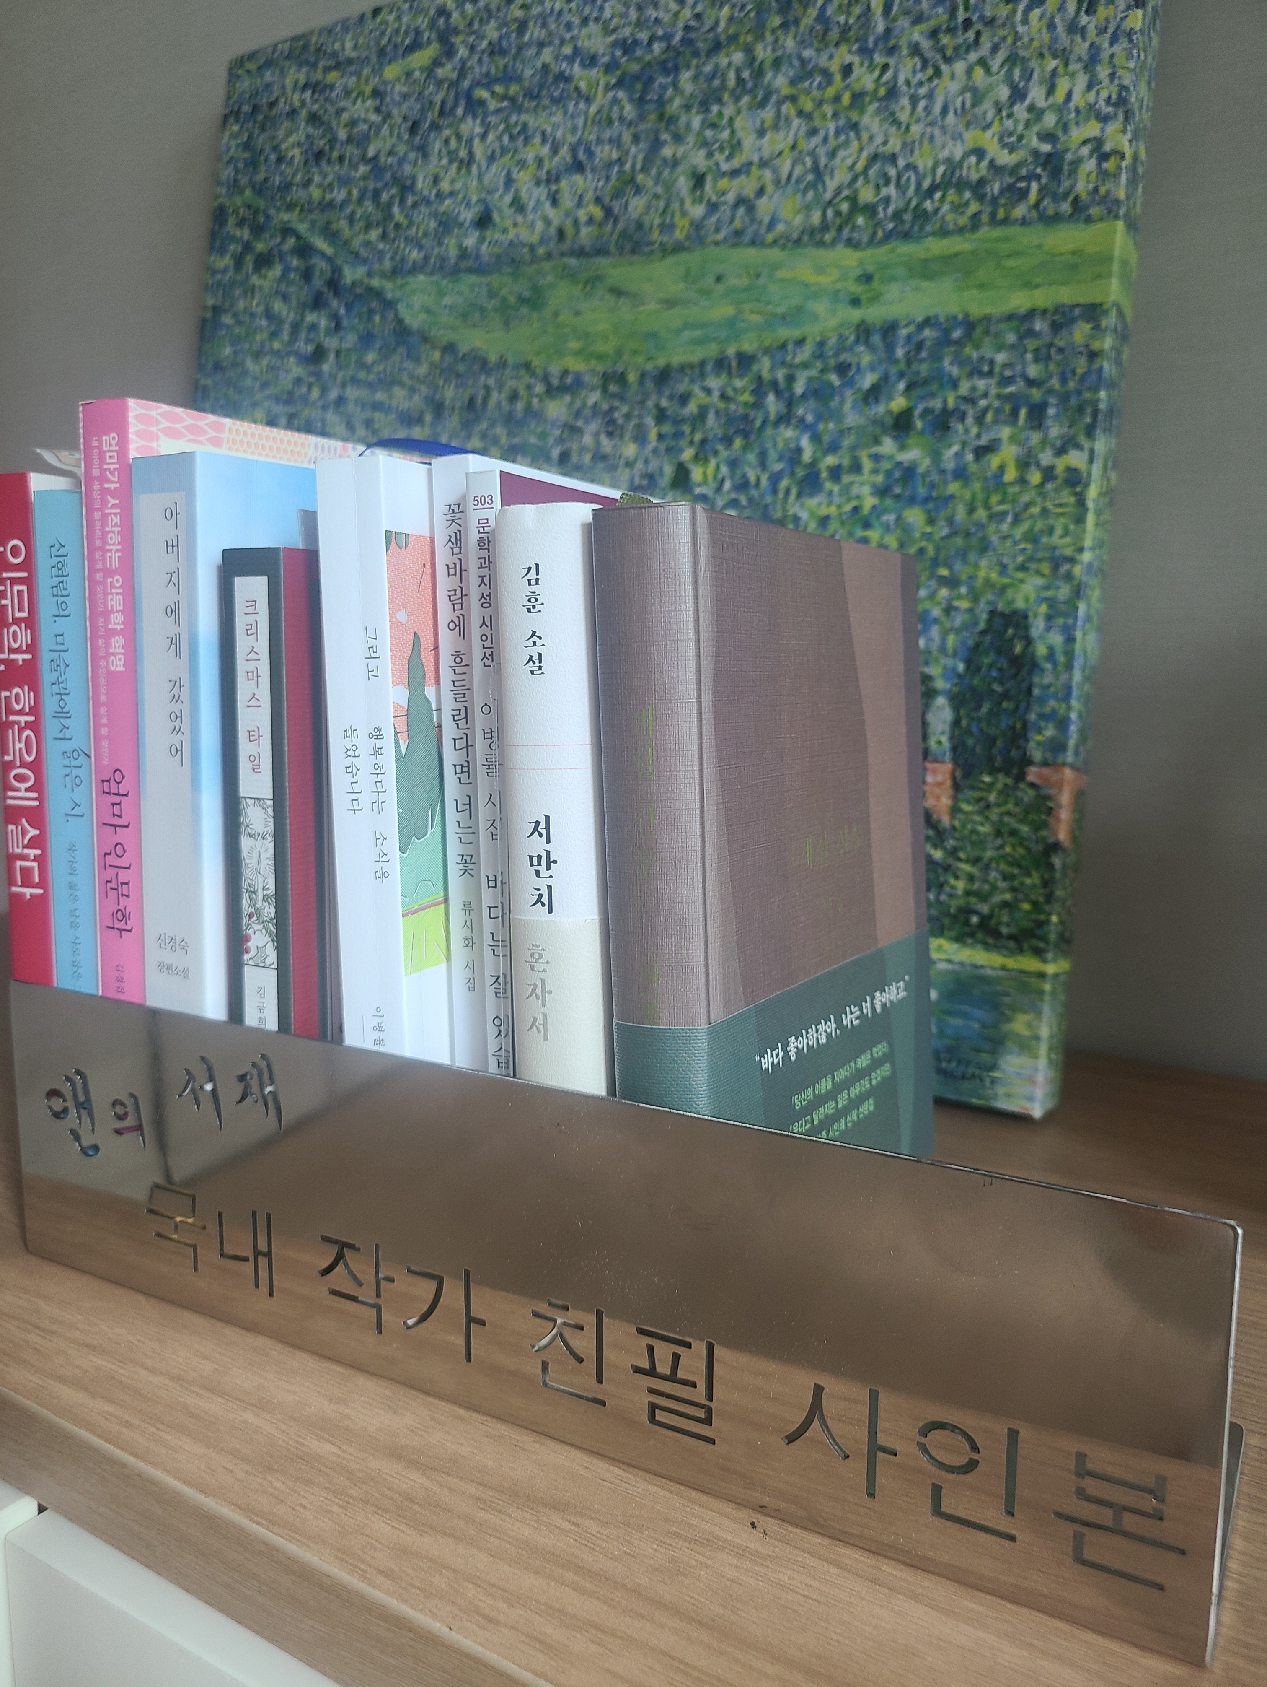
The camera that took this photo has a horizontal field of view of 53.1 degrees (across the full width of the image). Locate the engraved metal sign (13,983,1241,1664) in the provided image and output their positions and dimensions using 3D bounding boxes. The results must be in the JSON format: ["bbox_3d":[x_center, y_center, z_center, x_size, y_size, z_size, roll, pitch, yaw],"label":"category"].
[{"bbox_3d":[-0.018,0.082,0.312,0.301,0.079,0.079,5,10,28],"label":"engraved metal sign"}]

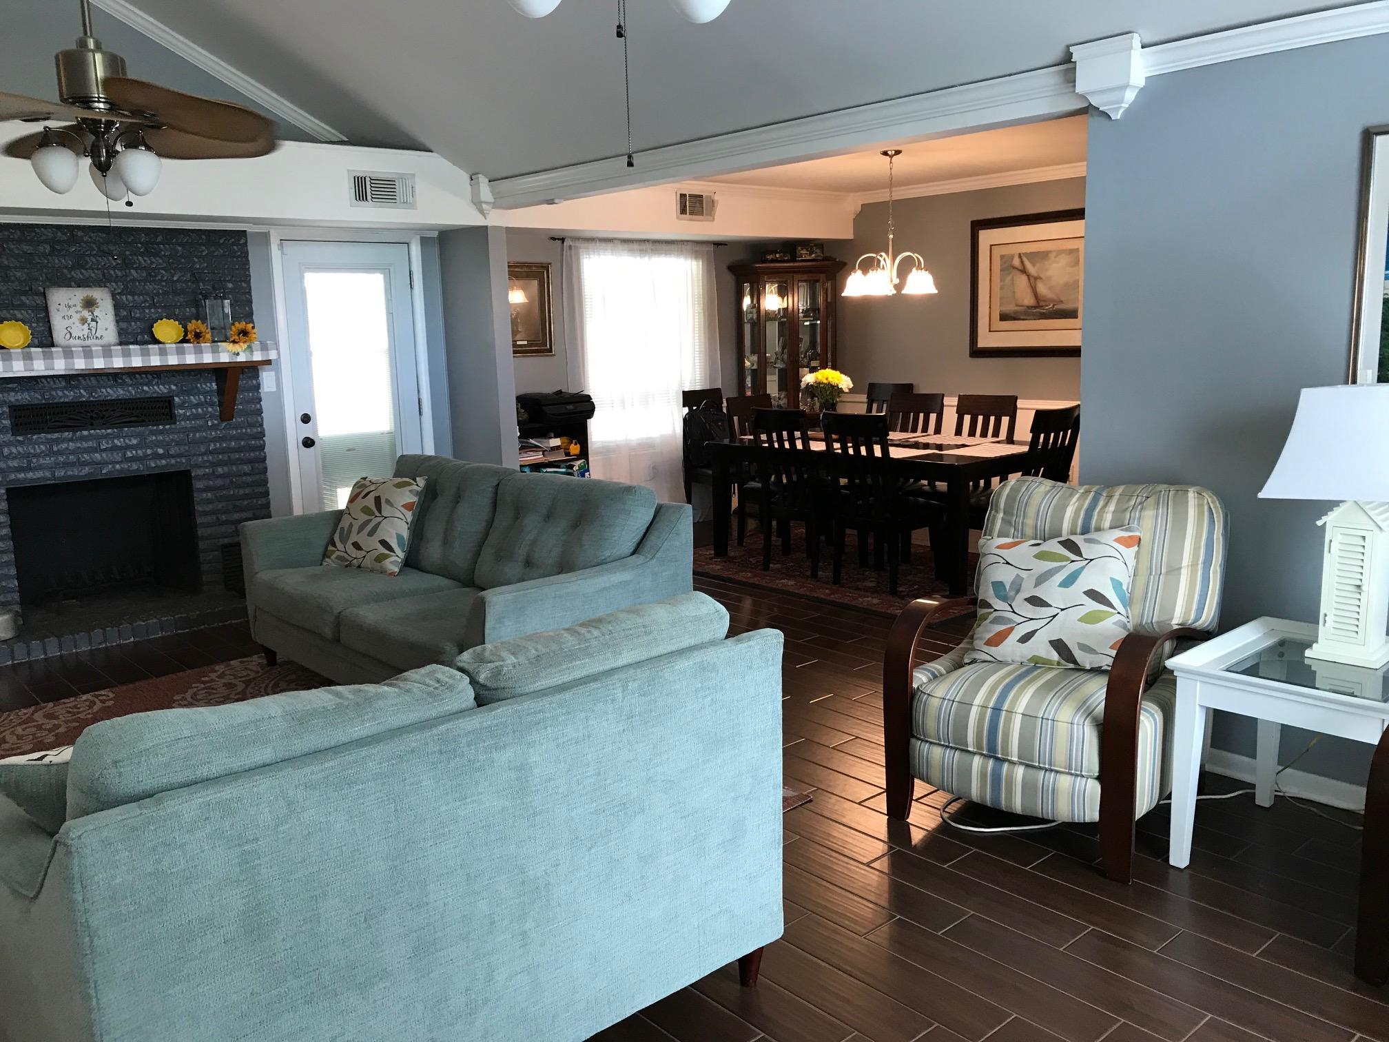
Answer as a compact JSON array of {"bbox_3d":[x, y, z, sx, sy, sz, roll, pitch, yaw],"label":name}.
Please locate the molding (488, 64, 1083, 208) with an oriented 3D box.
[{"bbox_3d":[0.068,-1.680,5.183,0.180,0.135,3.840,-10,13,-41],"label":"molding"}]

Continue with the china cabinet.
[{"bbox_3d":[0.745,-1.037,8.928,0.910,1.950,0.600,-1,10,4],"label":"china cabinet"}]

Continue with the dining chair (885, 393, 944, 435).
[{"bbox_3d":[1.350,-0.327,7.619,0.570,1.025,0.465,-10,13,-41],"label":"dining chair"}]

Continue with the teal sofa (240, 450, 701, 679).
[{"bbox_3d":[-1.060,0.278,4.783,0.920,0.940,2.140,-10,13,-41],"label":"teal sofa"}]

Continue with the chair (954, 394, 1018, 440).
[{"bbox_3d":[1.722,-0.289,7.236,0.580,1.010,0.460,-10,13,-41],"label":"chair"}]

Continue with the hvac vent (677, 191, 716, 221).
[{"bbox_3d":[0.022,-2.159,7.737,0.345,0.195,0.020,-10,13,-41],"label":"hvac vent"}]

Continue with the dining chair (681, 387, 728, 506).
[{"bbox_3d":[0.257,-0.488,8.709,0.465,1.025,0.570,-10,13,-41],"label":"dining chair"}]

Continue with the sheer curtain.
[{"bbox_3d":[-0.335,-0.964,8.247,1.400,2.090,0.100,-10,13,-41],"label":"sheer curtain"}]

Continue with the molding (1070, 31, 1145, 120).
[{"bbox_3d":[1.381,-1.481,3.768,0.125,0.245,0.225,-10,13,-41],"label":"molding"}]

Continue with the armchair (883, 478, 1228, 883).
[{"bbox_3d":[1.161,0.411,3.566,0.760,0.980,0.930,6,13,37],"label":"armchair"}]

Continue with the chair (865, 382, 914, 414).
[{"bbox_3d":[1.391,-0.545,8.858,0.570,1.025,0.465,-10,13,-41],"label":"chair"}]

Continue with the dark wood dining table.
[{"bbox_3d":[1.189,-0.122,7.233,1.140,0.755,2.050,-10,13,-41],"label":"dark wood dining table"}]

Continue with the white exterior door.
[{"bbox_3d":[-2.021,-0.648,6.830,0.785,2.030,0.050,-10,13,-41],"label":"white exterior door"}]

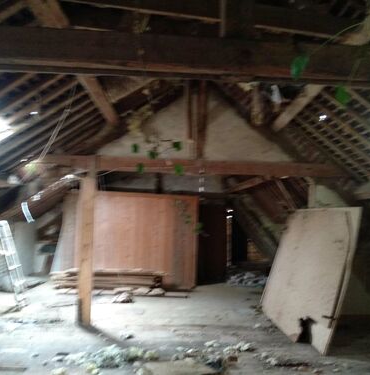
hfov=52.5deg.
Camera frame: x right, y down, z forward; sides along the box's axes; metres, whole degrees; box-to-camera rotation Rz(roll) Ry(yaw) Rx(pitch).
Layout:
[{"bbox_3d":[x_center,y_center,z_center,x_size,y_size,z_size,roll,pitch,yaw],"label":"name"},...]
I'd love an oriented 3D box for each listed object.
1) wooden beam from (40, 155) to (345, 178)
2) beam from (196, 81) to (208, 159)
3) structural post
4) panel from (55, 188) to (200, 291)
[{"bbox_3d":[0.141,-0.277,5.267,4.209,0.200,0.180,1,-4,-3],"label":"wooden beam"},{"bbox_3d":[0.226,-0.997,5.318,0.120,1.176,0.120,1,-4,-3],"label":"beam"},{"bbox_3d":[-1.323,0.726,5.113,0.160,2.207,0.170,1,-4,-3],"label":"structural post"},{"bbox_3d":[-1.185,1.076,7.806,2.917,1.870,0.070,1,-4,5],"label":"panel"}]

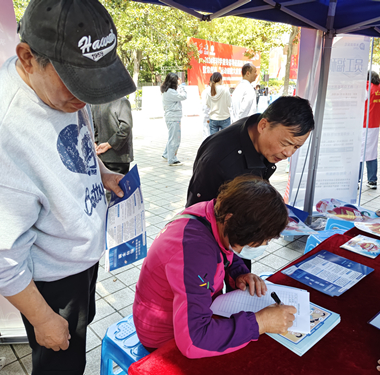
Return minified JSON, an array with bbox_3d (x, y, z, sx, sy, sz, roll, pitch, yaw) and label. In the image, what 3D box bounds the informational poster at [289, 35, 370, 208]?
[{"bbox_3d":[1.441,-0.610,3.519,0.770,1.860,0.200,-3,14,-10],"label":"informational poster"}]

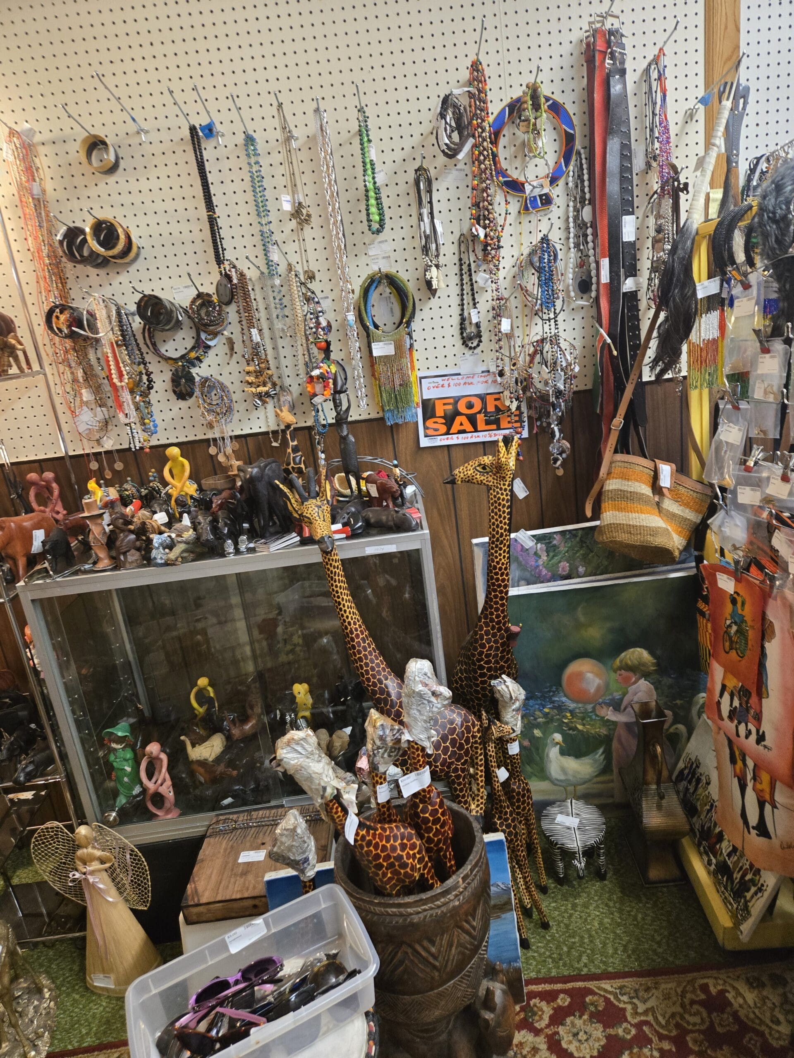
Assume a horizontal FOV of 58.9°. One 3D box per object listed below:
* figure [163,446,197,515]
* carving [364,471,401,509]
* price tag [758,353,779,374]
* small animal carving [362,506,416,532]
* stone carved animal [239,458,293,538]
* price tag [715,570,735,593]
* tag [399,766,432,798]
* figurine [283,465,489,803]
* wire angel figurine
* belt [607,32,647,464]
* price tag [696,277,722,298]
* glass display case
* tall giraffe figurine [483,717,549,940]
[{"bbox_3d":[-0.552,-0.115,1.796,0.083,0.200,0.070,-7,17,0],"label":"figure"},{"bbox_3d":[-0.041,-0.100,1.833,0.088,0.088,0.046,2,21,27],"label":"carving"},{"bbox_3d":[0.644,-0.286,1.222,0.002,0.032,0.056,-8,13,-3],"label":"price tag"},{"bbox_3d":[-0.015,-0.028,1.674,0.122,0.045,0.057,0,20,23],"label":"small animal carving"},{"bbox_3d":[-0.318,-0.085,1.714,0.108,0.176,0.155,-4,17,10],"label":"stone carved animal"},{"bbox_3d":[0.654,0.108,1.400,0.002,0.032,0.056,-8,12,-6],"label":"price tag"},{"bbox_3d":[0.030,0.424,1.180,0.056,0.030,0.008,-18,-2,0],"label":"tag"},{"bbox_3d":[0.002,0.321,1.612,0.360,0.970,0.150,-16,20,-25],"label":"figurine"},{"bbox_3d":[-0.737,0.912,1.737,0.270,0.450,0.210,-6,17,6],"label":"wire angel figurine"},{"bbox_3d":[0.569,-0.642,1.724,0.072,1.010,0.040,-9,18,-1],"label":"belt"},{"bbox_3d":[0.677,-0.524,1.527,0.056,0.032,0.002,-20,23,-9],"label":"price tag"},{"bbox_3d":[-0.347,0.348,1.856,0.921,0.721,0.405,-7,17,0],"label":"glass display case"},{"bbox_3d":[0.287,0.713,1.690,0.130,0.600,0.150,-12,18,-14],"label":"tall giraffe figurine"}]

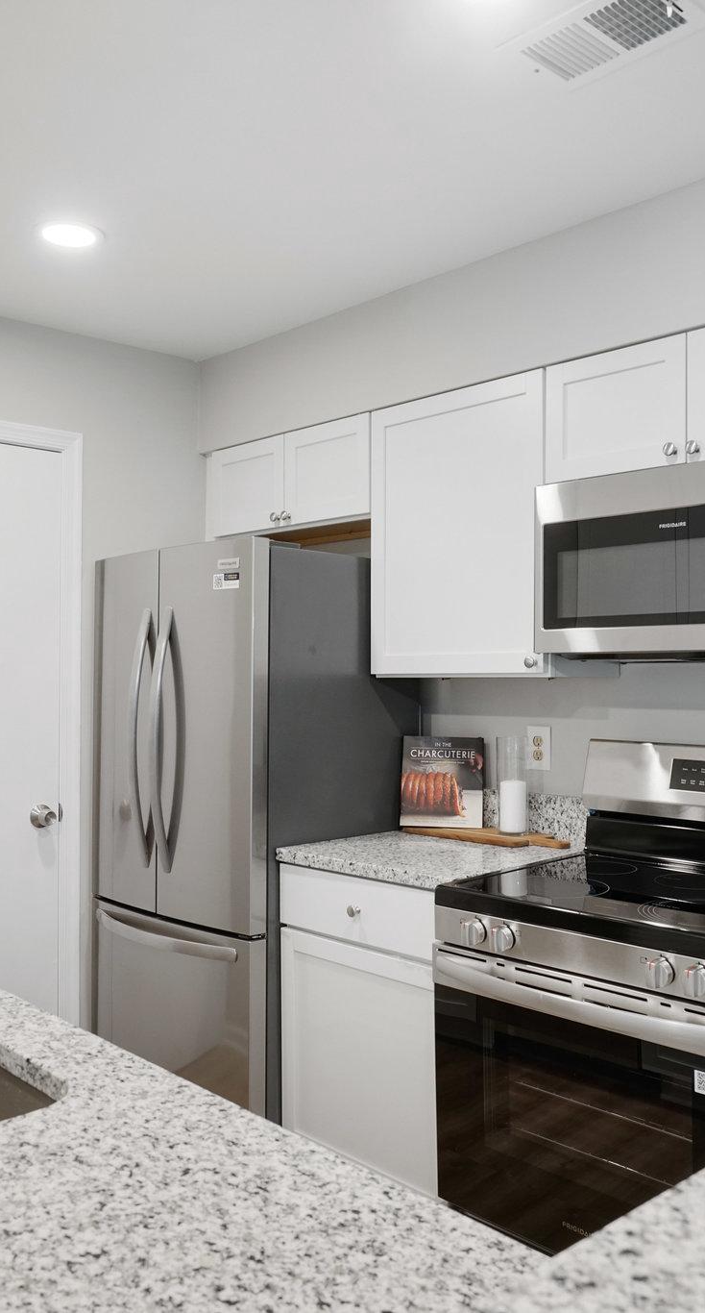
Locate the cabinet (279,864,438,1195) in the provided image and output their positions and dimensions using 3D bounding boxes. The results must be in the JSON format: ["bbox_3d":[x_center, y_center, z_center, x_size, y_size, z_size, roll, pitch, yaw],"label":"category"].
[{"bbox_3d":[0.259,0.969,2.768,0.630,0.846,0.605,1,-2,-43],"label":"cabinet"}]

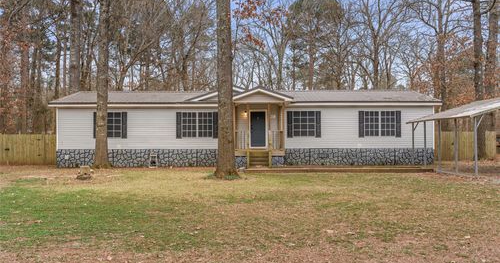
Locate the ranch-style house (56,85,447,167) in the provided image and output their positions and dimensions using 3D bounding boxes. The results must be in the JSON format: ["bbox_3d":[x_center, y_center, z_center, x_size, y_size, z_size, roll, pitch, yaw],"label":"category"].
[{"bbox_3d":[-0.240,-0.280,29.100,21.400,4.600,9.800,0,-1,0],"label":"ranch-style house"}]

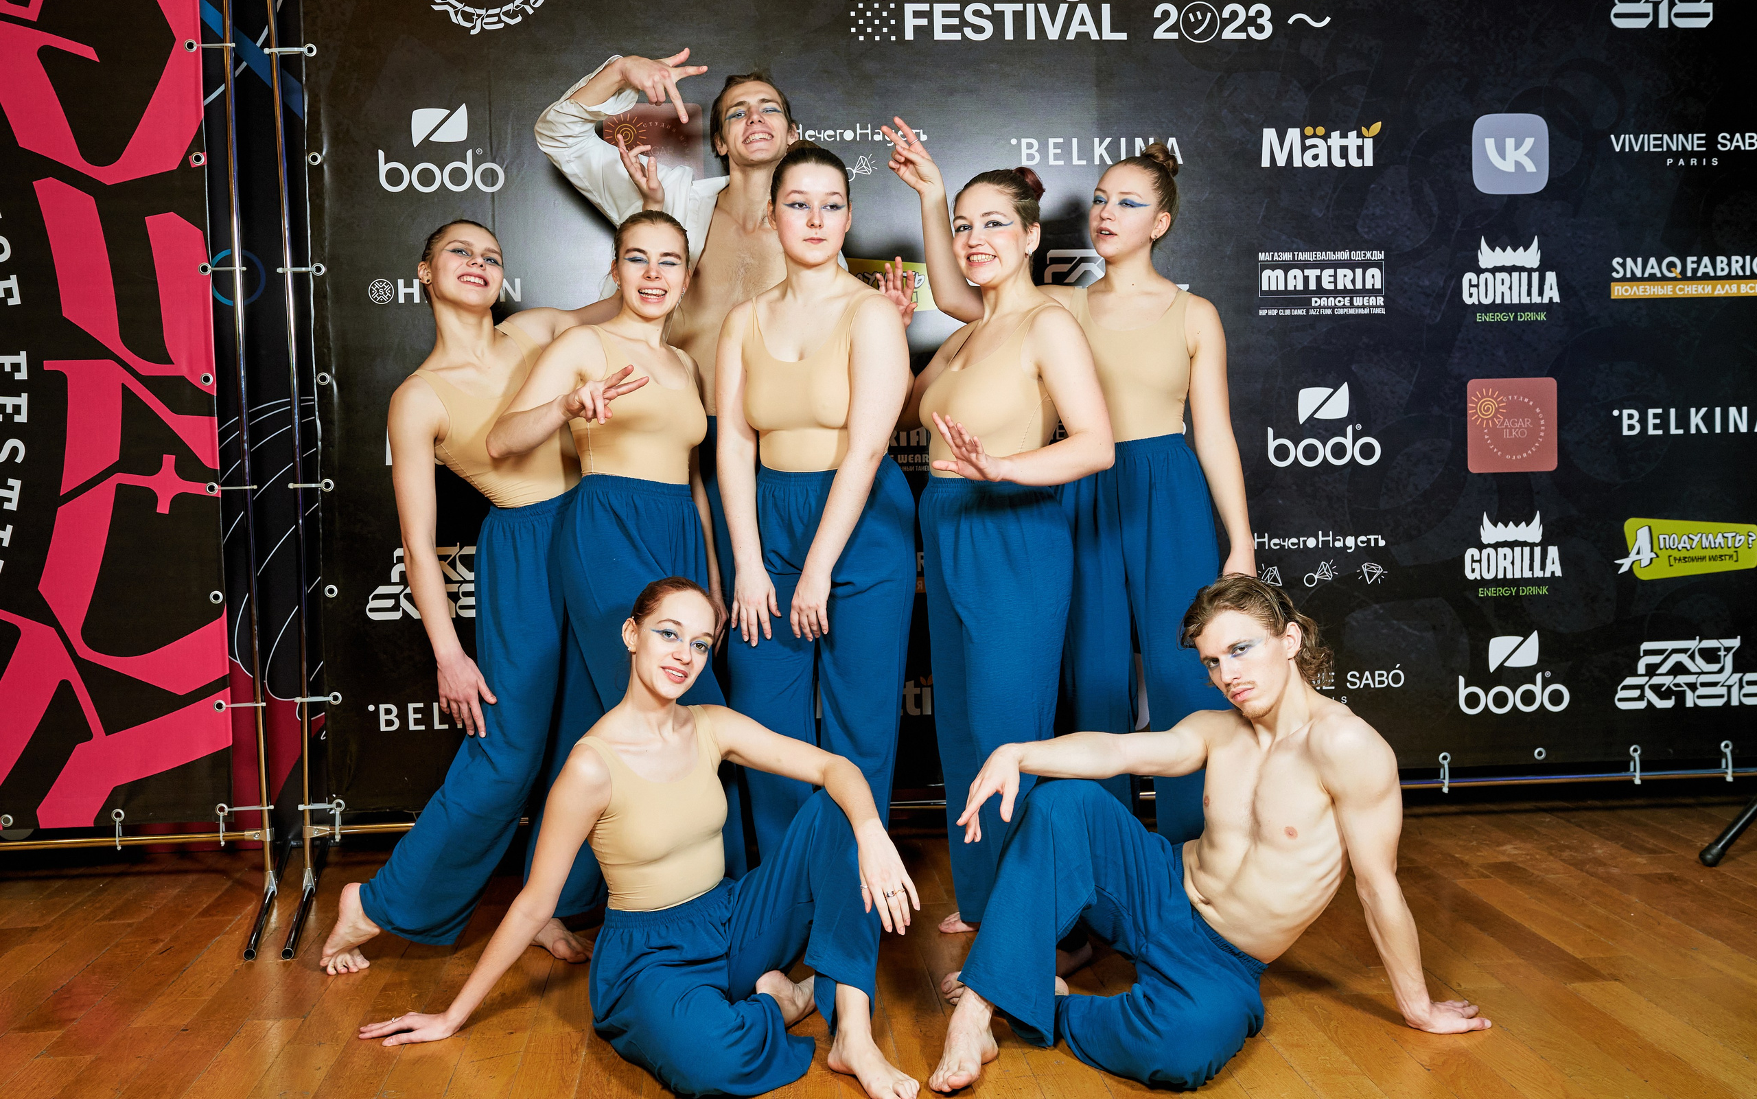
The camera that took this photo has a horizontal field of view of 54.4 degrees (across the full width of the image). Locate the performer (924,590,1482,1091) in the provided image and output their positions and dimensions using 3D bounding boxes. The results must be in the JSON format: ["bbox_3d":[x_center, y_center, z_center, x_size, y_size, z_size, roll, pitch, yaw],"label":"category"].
[{"bbox_3d":[0.500,0.453,3.009,0.870,0.810,0.870,1,4,41],"label":"performer"}]

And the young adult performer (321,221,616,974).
[{"bbox_3d":[-0.809,0.058,3.607,0.680,1.590,0.500,-3,3,-28],"label":"young adult performer"}]

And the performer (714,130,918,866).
[{"bbox_3d":[-0.119,0.041,3.377,0.430,1.620,0.380,-1,3,0],"label":"performer"}]

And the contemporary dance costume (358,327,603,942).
[{"bbox_3d":[-0.836,0.179,3.594,0.500,1.290,0.440,-3,3,-28],"label":"contemporary dance costume"}]

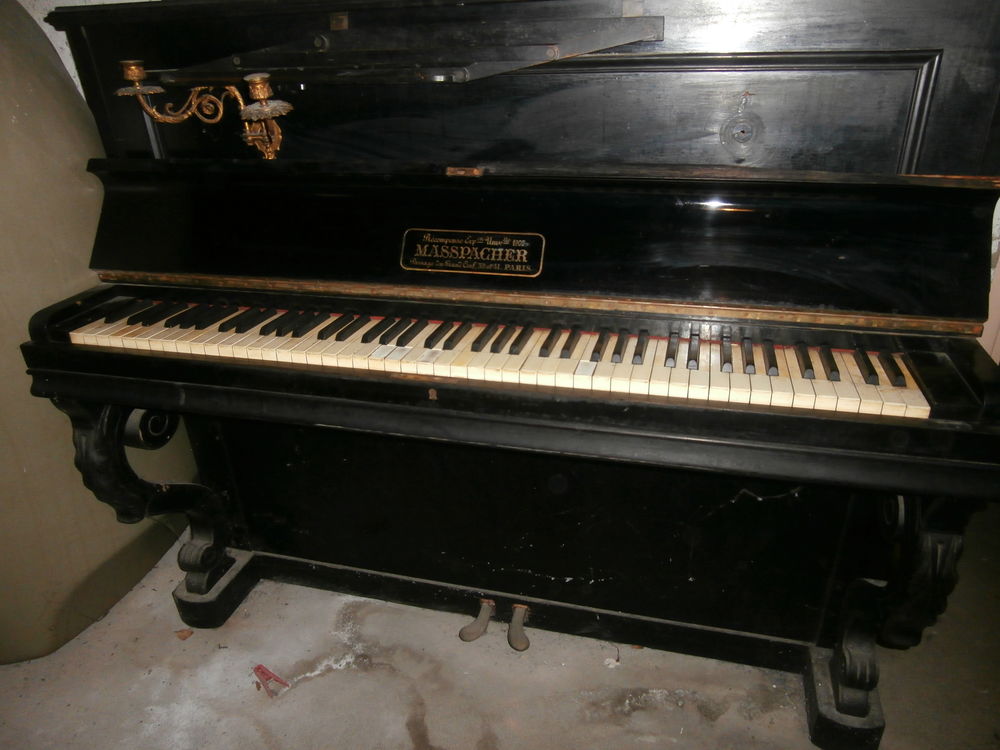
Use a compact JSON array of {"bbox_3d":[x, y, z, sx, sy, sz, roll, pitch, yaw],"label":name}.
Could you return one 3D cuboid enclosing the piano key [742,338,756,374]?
[{"bbox_3d":[0.320,-0.025,0.893,0.012,0.011,0.088,5,27,14],"label":"piano key"}]

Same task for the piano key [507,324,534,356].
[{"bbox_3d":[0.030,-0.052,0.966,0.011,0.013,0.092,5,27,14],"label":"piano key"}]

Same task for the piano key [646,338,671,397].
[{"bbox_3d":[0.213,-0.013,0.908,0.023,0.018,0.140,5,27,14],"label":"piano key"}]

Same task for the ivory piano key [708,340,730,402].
[{"bbox_3d":[0.281,-0.006,0.889,0.023,0.019,0.138,5,27,14],"label":"ivory piano key"}]

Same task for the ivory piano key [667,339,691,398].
[{"bbox_3d":[0.237,-0.010,0.903,0.023,0.018,0.141,5,26,14],"label":"ivory piano key"}]

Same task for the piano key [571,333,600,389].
[{"bbox_3d":[0.122,-0.019,0.929,0.023,0.019,0.138,5,27,14],"label":"piano key"}]

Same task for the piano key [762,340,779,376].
[{"bbox_3d":[0.348,-0.023,0.890,0.013,0.011,0.096,5,26,14],"label":"piano key"}]

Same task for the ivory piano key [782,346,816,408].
[{"bbox_3d":[0.372,0.002,0.867,0.022,0.018,0.137,5,27,14],"label":"ivory piano key"}]

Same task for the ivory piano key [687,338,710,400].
[{"bbox_3d":[0.258,-0.008,0.894,0.023,0.019,0.138,5,27,14],"label":"ivory piano key"}]

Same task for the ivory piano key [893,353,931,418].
[{"bbox_3d":[0.485,0.012,0.837,0.023,0.019,0.138,5,27,14],"label":"ivory piano key"}]

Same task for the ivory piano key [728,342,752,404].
[{"bbox_3d":[0.305,-0.004,0.886,0.023,0.018,0.141,5,26,14],"label":"ivory piano key"}]

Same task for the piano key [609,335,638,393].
[{"bbox_3d":[0.169,-0.016,0.921,0.023,0.018,0.141,5,26,14],"label":"piano key"}]

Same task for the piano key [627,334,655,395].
[{"bbox_3d":[0.191,-0.014,0.915,0.023,0.018,0.141,5,26,14],"label":"piano key"}]

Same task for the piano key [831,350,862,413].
[{"bbox_3d":[0.417,0.006,0.854,0.023,0.019,0.138,5,27,14],"label":"piano key"}]

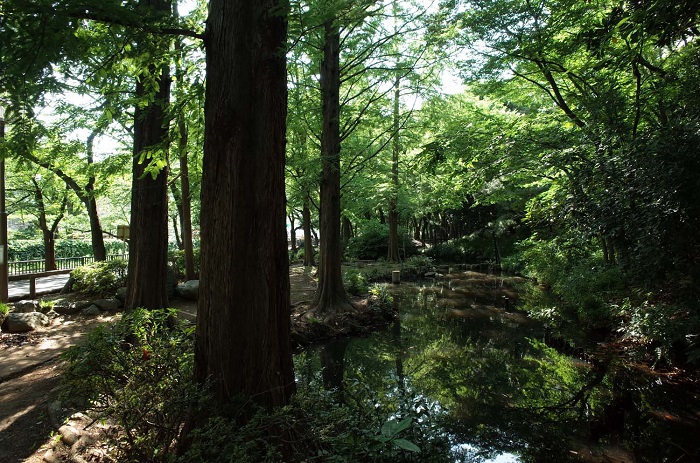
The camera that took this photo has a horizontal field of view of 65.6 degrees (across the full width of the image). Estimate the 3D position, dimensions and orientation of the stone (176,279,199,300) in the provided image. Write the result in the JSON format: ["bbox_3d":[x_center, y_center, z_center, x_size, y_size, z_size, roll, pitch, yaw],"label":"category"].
[{"bbox_3d":[-3.676,1.347,12.400,0.560,0.420,0.500,0,0,0],"label":"stone"}]

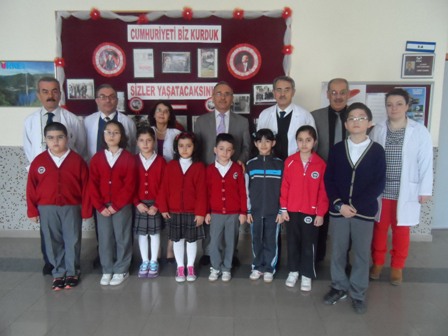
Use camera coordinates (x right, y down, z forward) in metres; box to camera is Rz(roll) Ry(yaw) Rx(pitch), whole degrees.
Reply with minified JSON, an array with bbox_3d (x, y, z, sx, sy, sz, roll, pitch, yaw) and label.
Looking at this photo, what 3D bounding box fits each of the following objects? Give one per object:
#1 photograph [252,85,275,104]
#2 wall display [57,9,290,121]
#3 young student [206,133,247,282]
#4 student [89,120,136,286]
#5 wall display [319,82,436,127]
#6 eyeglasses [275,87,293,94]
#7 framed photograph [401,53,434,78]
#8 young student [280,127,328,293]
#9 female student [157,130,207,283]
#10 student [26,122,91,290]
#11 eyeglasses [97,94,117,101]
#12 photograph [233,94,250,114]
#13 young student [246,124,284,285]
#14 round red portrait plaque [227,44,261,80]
[{"bbox_3d":[0.486,-0.813,3.454,0.303,0.220,0.020,0,6,0],"label":"photograph"},{"bbox_3d":[-0.551,-1.006,3.372,2.551,1.322,0.060,0,7,1],"label":"wall display"},{"bbox_3d":[0.025,0.339,2.711,0.347,1.265,0.240,2,8,9],"label":"young student"},{"bbox_3d":[-0.937,0.292,2.637,0.369,1.360,0.260,-2,8,-17],"label":"student"},{"bbox_3d":[1.645,-0.625,3.345,1.171,0.598,0.030,1,6,1],"label":"wall display"},{"bbox_3d":[0.497,-0.649,2.639,0.147,0.043,0.140,1,6,3],"label":"eyeglasses"},{"bbox_3d":[2.059,-1.073,3.290,0.344,0.255,0.020,1,6,1],"label":"framed photograph"},{"bbox_3d":[0.637,0.331,2.520,0.378,1.337,0.250,1,7,8],"label":"young student"},{"bbox_3d":[-0.365,0.332,2.703,0.421,1.274,0.250,-1,8,-8],"label":"female student"},{"bbox_3d":[-1.286,0.290,2.441,0.475,1.291,0.300,-1,6,-10],"label":"student"},{"bbox_3d":[-1.008,-0.607,2.704,0.147,0.043,0.140,0,6,-8],"label":"eyeglasses"},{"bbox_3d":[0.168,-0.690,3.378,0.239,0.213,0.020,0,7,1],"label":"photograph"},{"bbox_3d":[0.325,0.303,2.594,0.330,1.255,0.235,1,6,3],"label":"young student"},{"bbox_3d":[0.213,-1.125,3.302,0.372,0.372,0.015,1,8,2],"label":"round red portrait plaque"}]

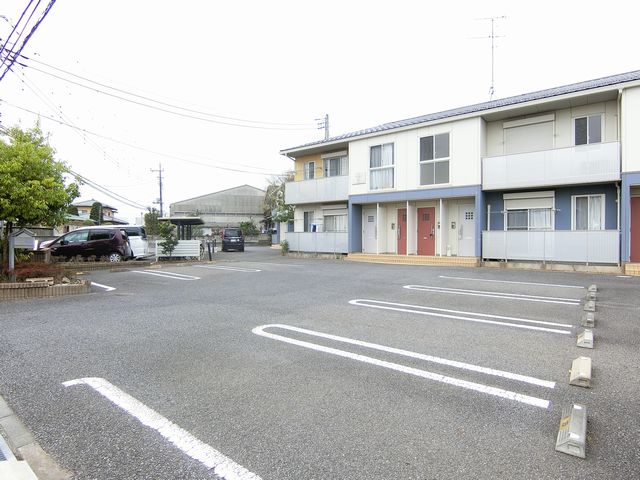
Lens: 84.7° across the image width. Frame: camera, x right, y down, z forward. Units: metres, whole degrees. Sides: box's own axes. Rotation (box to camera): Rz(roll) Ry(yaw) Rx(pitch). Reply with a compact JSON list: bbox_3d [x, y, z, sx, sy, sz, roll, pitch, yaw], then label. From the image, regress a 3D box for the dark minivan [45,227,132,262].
[{"bbox_3d":[-10.600,0.340,16.100,3.980,1.540,1.700,0,0,-13],"label":"dark minivan"}]

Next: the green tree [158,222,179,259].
[{"bbox_3d":[-7.550,0.060,17.500,0.950,2.000,0.900,0,0,0],"label":"green tree"}]

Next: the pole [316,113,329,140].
[{"bbox_3d":[0.200,-4.800,30.000,1.200,11.700,0.500,0,0,0],"label":"pole"}]

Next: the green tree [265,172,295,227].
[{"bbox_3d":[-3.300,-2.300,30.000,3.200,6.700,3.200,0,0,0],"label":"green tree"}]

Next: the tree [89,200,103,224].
[{"bbox_3d":[-31.800,-2.100,50.000,1.700,6.300,1.700,0,0,0],"label":"tree"}]

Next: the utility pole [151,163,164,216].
[{"bbox_3d":[-20.800,-4.300,45.000,1.700,10.900,0.400,0,0,0],"label":"utility pole"}]

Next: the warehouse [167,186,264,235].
[{"bbox_3d":[-13.000,-3.200,58.000,20.000,8.800,19.000,0,0,-18],"label":"warehouse"}]

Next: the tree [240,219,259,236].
[{"bbox_3d":[-8.700,-0.750,43.500,2.300,3.300,2.300,0,0,0],"label":"tree"}]

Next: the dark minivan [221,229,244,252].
[{"bbox_3d":[-7.000,0.050,29.400,1.700,1.860,4.500,0,0,-9],"label":"dark minivan"}]

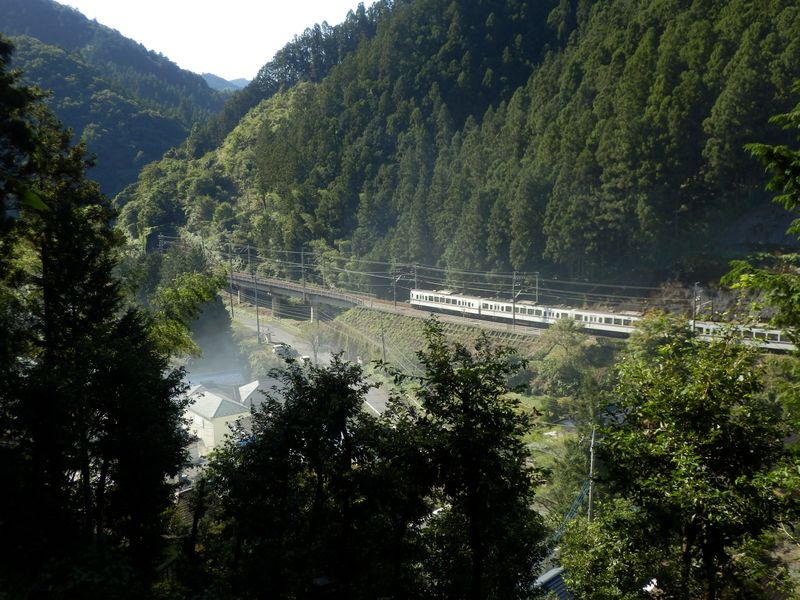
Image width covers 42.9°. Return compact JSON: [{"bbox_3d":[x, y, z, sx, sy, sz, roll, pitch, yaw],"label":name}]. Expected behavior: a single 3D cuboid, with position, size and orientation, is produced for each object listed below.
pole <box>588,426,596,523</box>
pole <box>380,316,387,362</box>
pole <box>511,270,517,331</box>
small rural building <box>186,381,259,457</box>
[{"bbox_3d":[19.983,18.763,106.000,0.270,11.320,0.270,-1,8,0],"label":"pole"},{"bbox_3d":[-2.850,7.744,180.000,0.280,9.980,0.280,-1,8,0],"label":"pole"},{"bbox_3d":[18.450,0.121,164.000,0.330,9.690,0.330,-1,8,0],"label":"pole"},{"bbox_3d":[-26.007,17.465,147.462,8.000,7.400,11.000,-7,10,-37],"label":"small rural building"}]

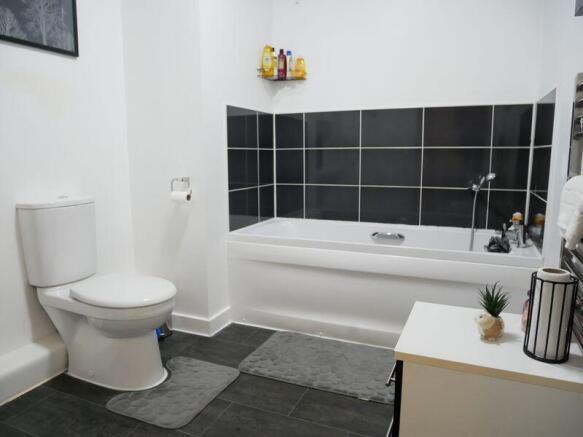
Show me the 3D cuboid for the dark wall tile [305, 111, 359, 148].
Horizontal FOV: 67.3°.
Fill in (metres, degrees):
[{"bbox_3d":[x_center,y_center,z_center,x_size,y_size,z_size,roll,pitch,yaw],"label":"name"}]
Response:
[{"bbox_3d":[0.282,-0.603,3.010,0.400,0.249,0.010,3,9,22],"label":"dark wall tile"}]

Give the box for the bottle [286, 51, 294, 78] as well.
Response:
[{"bbox_3d":[-0.006,-1.039,2.956,0.050,0.186,0.038,-1,9,-8],"label":"bottle"}]

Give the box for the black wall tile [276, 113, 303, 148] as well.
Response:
[{"bbox_3d":[-0.011,-0.614,3.088,0.223,0.246,0.011,3,9,22],"label":"black wall tile"}]

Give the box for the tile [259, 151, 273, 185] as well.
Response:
[{"bbox_3d":[-0.173,-0.358,3.074,0.010,0.249,0.267,3,9,22],"label":"tile"}]

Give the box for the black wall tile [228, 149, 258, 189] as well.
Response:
[{"bbox_3d":[-0.302,-0.313,2.787,0.010,0.249,0.399,3,9,22],"label":"black wall tile"}]

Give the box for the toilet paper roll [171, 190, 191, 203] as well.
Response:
[{"bbox_3d":[-0.598,-0.116,2.359,0.103,0.062,0.062,3,9,22],"label":"toilet paper roll"}]

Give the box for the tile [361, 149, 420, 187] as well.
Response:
[{"bbox_3d":[0.655,-0.333,2.896,0.400,0.249,0.010,3,9,22],"label":"tile"}]

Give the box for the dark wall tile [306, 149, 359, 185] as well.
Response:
[{"bbox_3d":[0.283,-0.355,3.040,0.399,0.249,0.010,3,9,22],"label":"dark wall tile"}]

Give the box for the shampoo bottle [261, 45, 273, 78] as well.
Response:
[{"bbox_3d":[-0.163,-1.016,2.850,0.075,0.208,0.050,-1,8,-3],"label":"shampoo bottle"}]

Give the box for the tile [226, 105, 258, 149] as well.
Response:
[{"bbox_3d":[-0.301,-0.558,2.731,0.010,0.244,0.397,3,9,22],"label":"tile"}]

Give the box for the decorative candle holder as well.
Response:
[{"bbox_3d":[0.554,0.203,0.935,0.086,0.184,0.086,3,9,22],"label":"decorative candle holder"}]

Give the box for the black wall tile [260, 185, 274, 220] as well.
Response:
[{"bbox_3d":[-0.176,-0.112,3.126,0.010,0.242,0.256,3,9,22],"label":"black wall tile"}]

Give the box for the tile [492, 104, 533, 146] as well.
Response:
[{"bbox_3d":[1.300,-0.541,2.568,0.209,0.246,0.011,3,9,22],"label":"tile"}]

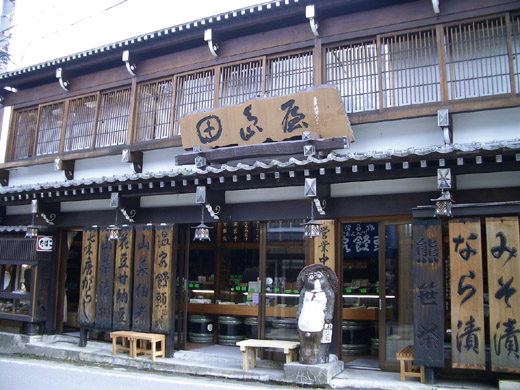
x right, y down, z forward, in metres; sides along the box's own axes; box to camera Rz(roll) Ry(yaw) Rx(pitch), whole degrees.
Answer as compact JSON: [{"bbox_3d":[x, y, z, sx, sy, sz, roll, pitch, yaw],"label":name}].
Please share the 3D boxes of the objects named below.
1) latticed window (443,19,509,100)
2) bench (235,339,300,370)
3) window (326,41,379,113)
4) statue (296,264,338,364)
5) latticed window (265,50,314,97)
[{"bbox_3d":[3.056,-1.916,7.385,0.855,1.172,0.070,-3,-9,28],"label":"latticed window"},{"bbox_3d":[0.131,2.216,7.169,0.832,0.360,0.426,-3,-9,28],"label":"bench"},{"bbox_3d":[1.351,-1.752,7.859,0.914,1.185,0.070,-4,-11,27],"label":"window"},{"bbox_3d":[0.776,1.602,7.160,0.500,1.309,0.450,-3,-9,28],"label":"statue"},{"bbox_3d":[0.442,-1.698,8.320,0.904,1.185,0.070,-4,-11,27],"label":"latticed window"}]

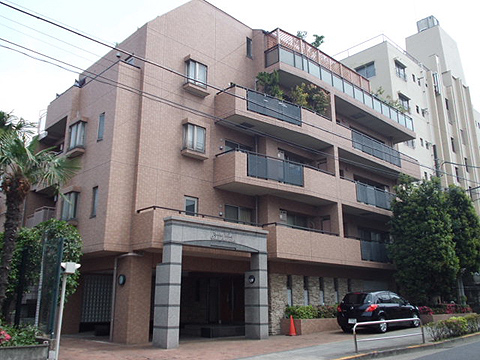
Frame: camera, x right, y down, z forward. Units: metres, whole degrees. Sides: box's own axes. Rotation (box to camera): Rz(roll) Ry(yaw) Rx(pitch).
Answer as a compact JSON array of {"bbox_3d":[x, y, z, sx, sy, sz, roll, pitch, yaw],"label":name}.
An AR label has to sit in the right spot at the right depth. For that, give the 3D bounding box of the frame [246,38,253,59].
[{"bbox_3d":[0.431,-6.394,22.331,0.400,1.060,0.100,14,-21,-42],"label":"frame"}]

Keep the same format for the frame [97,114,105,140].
[{"bbox_3d":[-5.160,-1.957,17.178,0.100,1.090,0.430,14,-21,-42],"label":"frame"}]

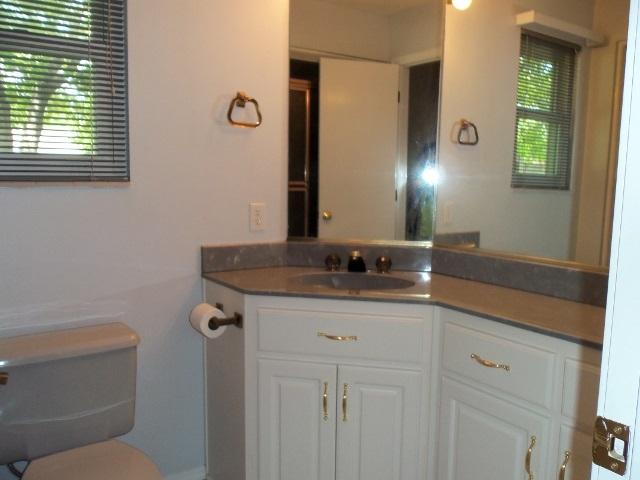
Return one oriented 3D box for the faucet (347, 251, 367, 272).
[{"bbox_3d":[0.145,0.090,2.106,0.072,0.078,0.125,2,6,11],"label":"faucet"}]

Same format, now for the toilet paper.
[{"bbox_3d":[-0.383,0.278,1.842,0.101,0.101,0.102,-4,8,-35],"label":"toilet paper"}]

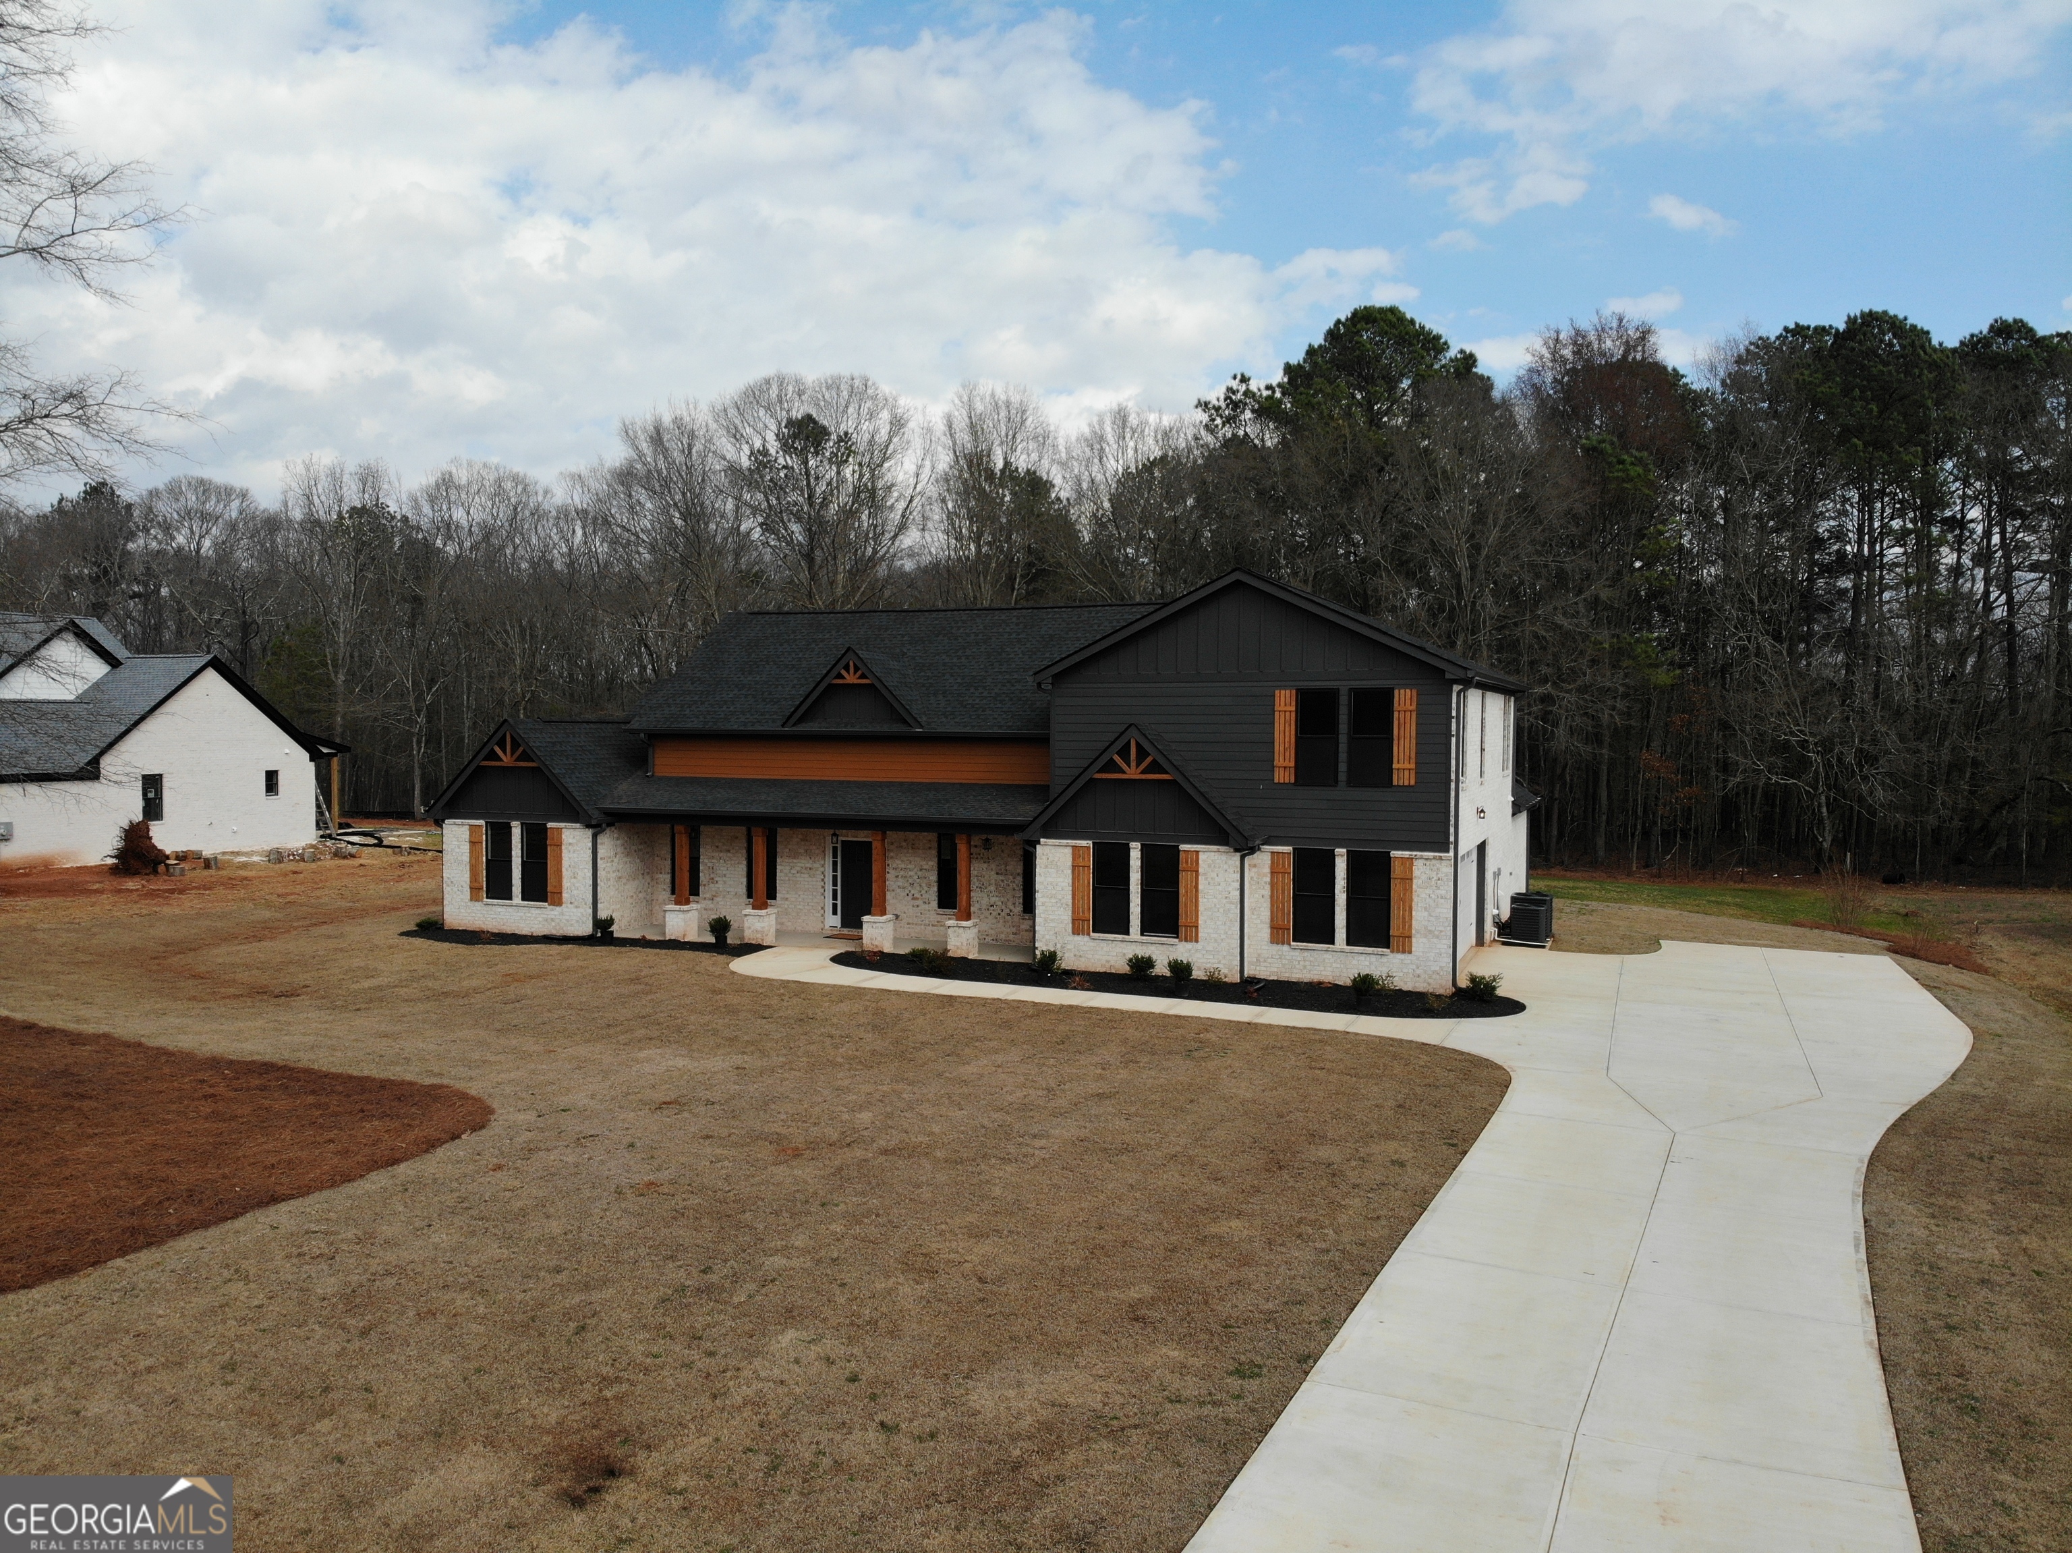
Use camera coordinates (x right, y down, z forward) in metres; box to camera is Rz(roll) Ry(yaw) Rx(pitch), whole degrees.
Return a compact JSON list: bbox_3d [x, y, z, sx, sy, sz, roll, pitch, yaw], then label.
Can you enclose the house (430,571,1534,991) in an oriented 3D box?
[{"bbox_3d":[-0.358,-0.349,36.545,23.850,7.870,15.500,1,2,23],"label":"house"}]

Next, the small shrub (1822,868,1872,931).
[{"bbox_3d":[19.860,2.934,35.137,1.094,1.492,1.094,1,3,30],"label":"small shrub"}]

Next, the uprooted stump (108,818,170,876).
[{"bbox_3d":[-28.012,2.098,44.788,1.689,1.783,1.536,-1,3,-32],"label":"uprooted stump"}]

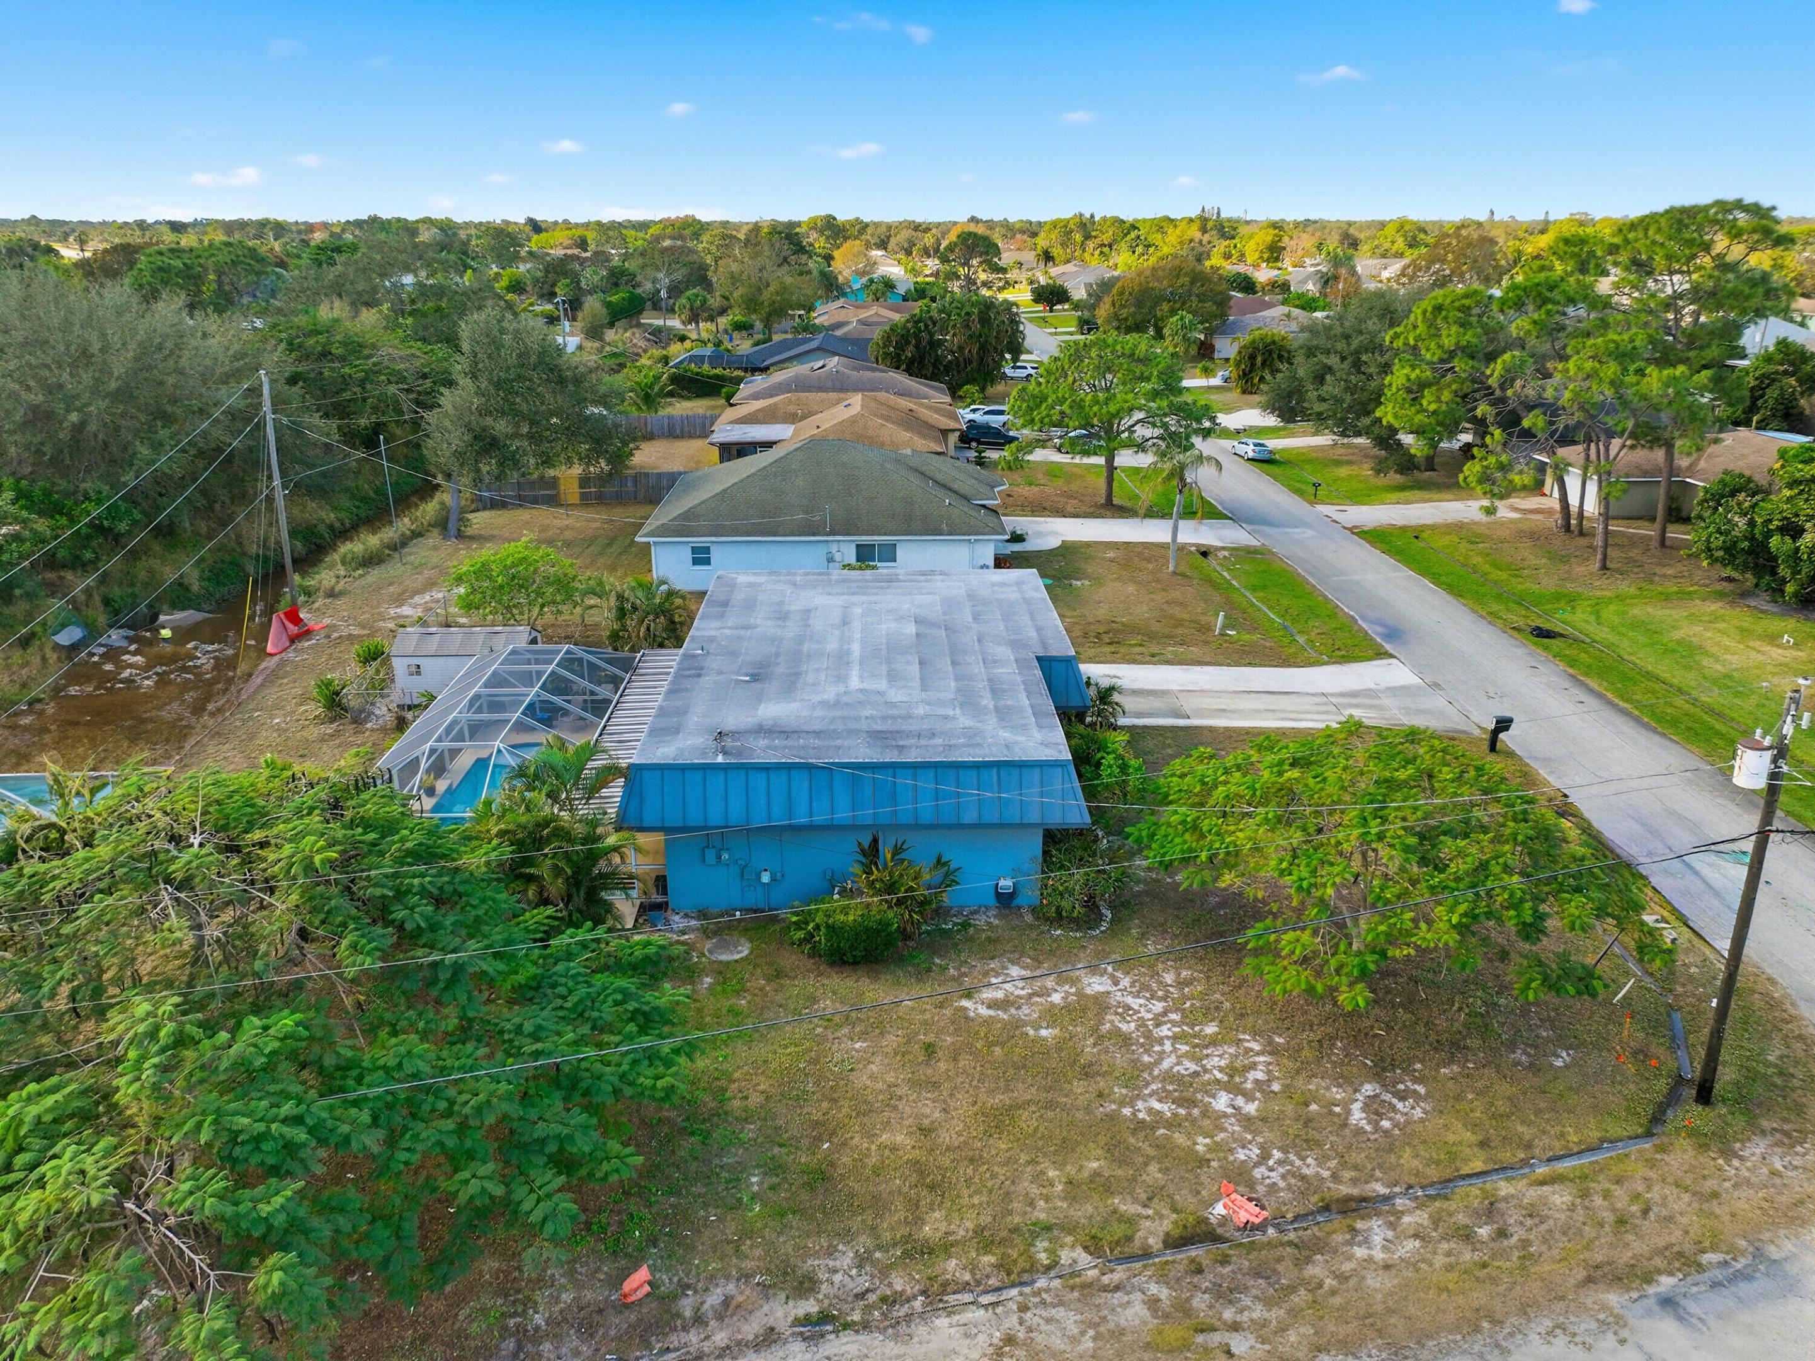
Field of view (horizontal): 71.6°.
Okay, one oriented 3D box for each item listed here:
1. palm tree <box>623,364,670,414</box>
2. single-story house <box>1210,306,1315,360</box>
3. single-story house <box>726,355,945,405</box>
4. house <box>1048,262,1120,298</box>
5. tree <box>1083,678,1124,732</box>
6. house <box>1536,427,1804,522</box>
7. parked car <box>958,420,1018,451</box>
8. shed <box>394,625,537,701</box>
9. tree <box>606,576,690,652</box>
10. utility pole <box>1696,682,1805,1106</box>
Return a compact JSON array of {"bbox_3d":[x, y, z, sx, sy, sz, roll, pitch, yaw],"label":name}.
[{"bbox_3d":[-20.413,-22.758,100.820,4.200,5.050,4.200,0,20,0],"label":"palm tree"},{"bbox_3d":[44.924,-43.371,155.750,17.600,5.500,16.500,0,20,0],"label":"single-story house"},{"bbox_3d":[-5.108,-24.570,106.357,17.100,4.600,19.000,0,20,0],"label":"single-story house"},{"bbox_3d":[39.933,-82.669,261.125,16.800,5.900,18.500,0,20,0],"label":"house"},{"bbox_3d":[6.573,0.855,41.760,1.550,2.021,1.500,0,20,0],"label":"tree"},{"bbox_3d":[45.114,-10.660,68.423,15.100,4.900,16.000,0,20,0],"label":"house"},{"bbox_3d":[6.184,-18.157,93.205,4.700,1.720,1.900,0,20,0],"label":"parked car"},{"bbox_3d":[-15.534,-0.523,44.686,4.500,2.400,2.400,0,20,0],"label":"shed"},{"bbox_3d":[-10.273,-2.572,49.388,3.321,3.201,2.923,0,20,0],"label":"tree"},{"bbox_3d":[15.241,4.167,23.007,1.150,8.729,0.650,-2,20,1],"label":"utility pole"}]

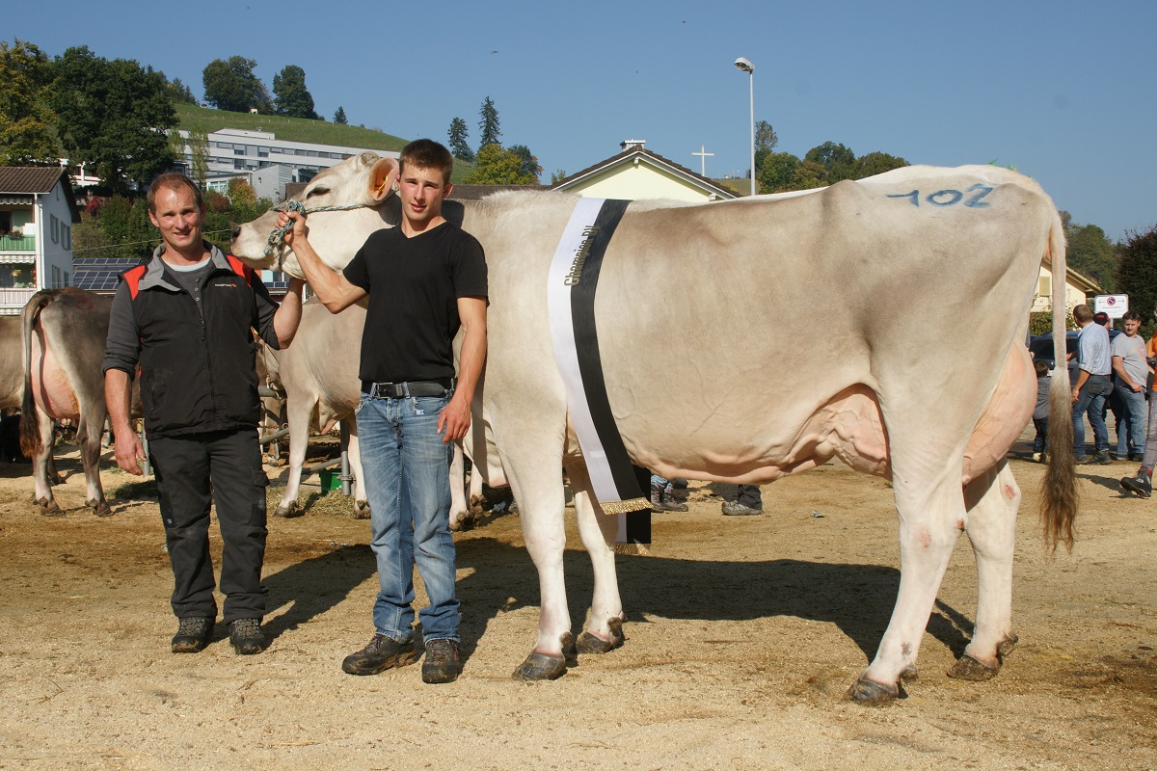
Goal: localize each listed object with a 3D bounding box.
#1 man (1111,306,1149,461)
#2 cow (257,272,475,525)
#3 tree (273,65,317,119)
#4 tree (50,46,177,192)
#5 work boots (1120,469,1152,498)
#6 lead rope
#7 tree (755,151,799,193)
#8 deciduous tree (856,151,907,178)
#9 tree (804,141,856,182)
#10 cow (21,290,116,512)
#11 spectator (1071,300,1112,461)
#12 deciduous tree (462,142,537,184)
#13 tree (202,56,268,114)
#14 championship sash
[{"bbox_3d":[6.282,0.005,14.300,0.520,1.720,0.360,0,1,-38],"label":"man"},{"bbox_3d":[-1.470,0.170,8.550,2.250,1.500,0.650,-1,0,34],"label":"cow"},{"bbox_3d":[-78.162,-80.948,345.000,12.200,15.200,11.500,0,1,-13],"label":"tree"},{"bbox_3d":[-57.414,-32.851,155.000,15.700,18.200,14.500,0,1,-20],"label":"tree"},{"bbox_3d":[4.384,0.769,9.850,0.290,0.175,0.115,22,-3,-8],"label":"work boots"},{"bbox_3d":[-0.917,-0.549,4.390,0.380,0.220,0.180,-1,0,9],"label":"lead rope"},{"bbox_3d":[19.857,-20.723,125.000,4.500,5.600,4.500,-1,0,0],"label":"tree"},{"bbox_3d":[32.662,-22.277,135.000,5.900,6.000,5.600,-1,0,0],"label":"deciduous tree"},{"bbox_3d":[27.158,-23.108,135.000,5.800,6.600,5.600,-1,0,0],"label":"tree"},{"bbox_3d":[-3.220,0.095,9.450,0.680,1.540,2.350,0,1,20],"label":"cow"},{"bbox_3d":[5.607,-0.016,13.700,0.480,1.730,0.520,-1,0,39],"label":"spectator"},{"bbox_3d":[-10.031,-27.017,160.000,9.400,8.300,8.500,0,1,-4],"label":"deciduous tree"},{"bbox_3d":[-94.617,-82.541,345.000,18.000,16.000,15.500,0,1,-15],"label":"tree"},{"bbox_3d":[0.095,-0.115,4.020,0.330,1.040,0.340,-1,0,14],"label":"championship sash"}]

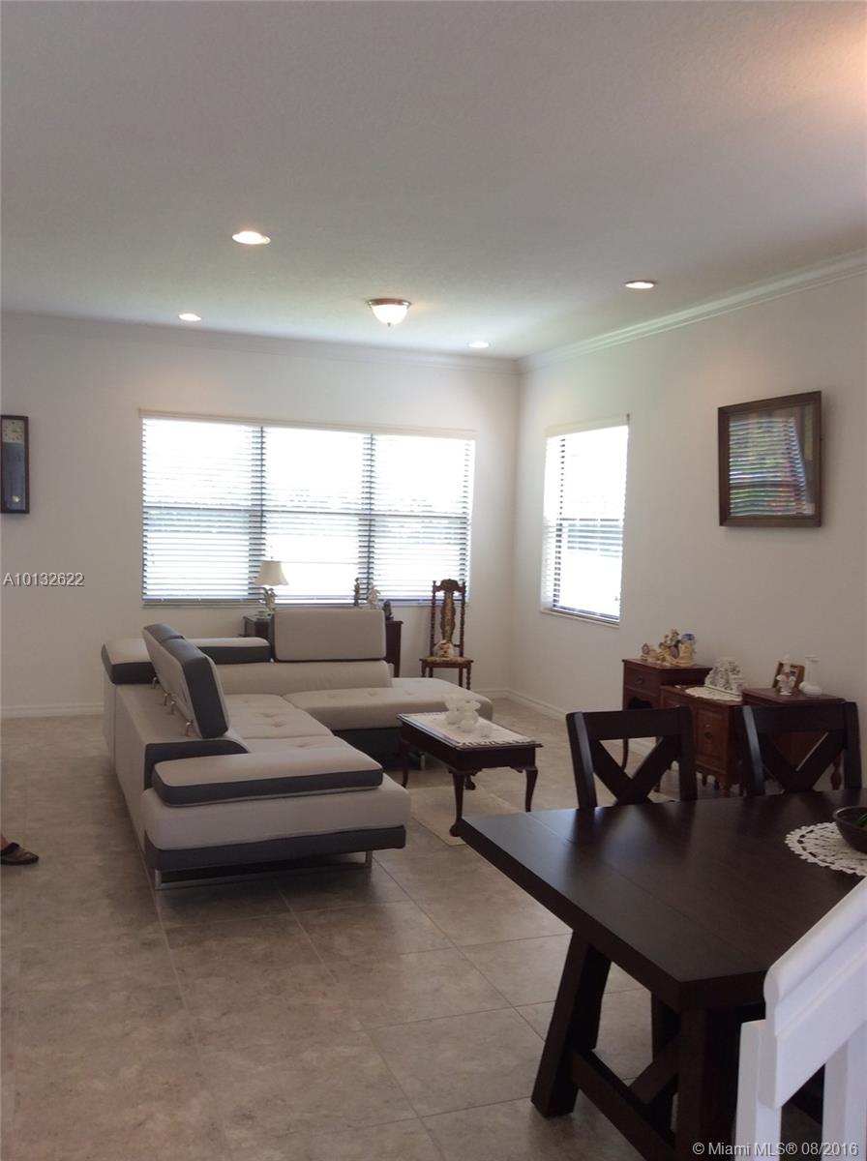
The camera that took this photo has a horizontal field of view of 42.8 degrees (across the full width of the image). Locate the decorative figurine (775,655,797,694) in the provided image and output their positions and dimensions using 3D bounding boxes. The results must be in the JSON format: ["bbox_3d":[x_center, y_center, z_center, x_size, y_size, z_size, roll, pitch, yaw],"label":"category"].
[{"bbox_3d":[1.780,0.475,5.576,0.105,0.195,0.100,0,4,-19],"label":"decorative figurine"}]

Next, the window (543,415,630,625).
[{"bbox_3d":[1.099,-0.429,8.085,0.100,1.430,1.250,0,4,-20],"label":"window"}]

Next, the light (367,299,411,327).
[{"bbox_3d":[-0.277,-1.643,6.762,0.280,0.150,0.280,1,4,0],"label":"light"}]

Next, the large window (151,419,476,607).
[{"bbox_3d":[-0.924,-0.515,8.654,2.630,1.430,0.100,0,4,-20],"label":"large window"}]

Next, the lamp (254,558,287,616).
[{"bbox_3d":[-1.275,0.071,8.633,0.250,0.470,0.260,0,4,-19],"label":"lamp"}]

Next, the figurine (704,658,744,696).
[{"bbox_3d":[1.653,0.538,6.281,0.100,0.183,0.285,0,4,-19],"label":"figurine"}]

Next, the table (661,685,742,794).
[{"bbox_3d":[1.575,0.922,6.078,0.370,0.600,0.660,0,4,-20],"label":"table"}]

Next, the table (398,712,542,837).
[{"bbox_3d":[0.171,1.014,5.899,0.470,0.455,0.960,0,4,-19],"label":"table"}]

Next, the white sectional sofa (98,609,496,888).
[{"bbox_3d":[-0.628,0.750,6.330,2.295,0.900,3.150,0,4,-19],"label":"white sectional sofa"}]

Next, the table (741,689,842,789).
[{"bbox_3d":[1.777,0.914,5.516,0.370,0.696,0.390,0,4,-20],"label":"table"}]

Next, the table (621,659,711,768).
[{"bbox_3d":[1.391,0.861,6.643,0.325,0.725,0.460,0,4,-19],"label":"table"}]

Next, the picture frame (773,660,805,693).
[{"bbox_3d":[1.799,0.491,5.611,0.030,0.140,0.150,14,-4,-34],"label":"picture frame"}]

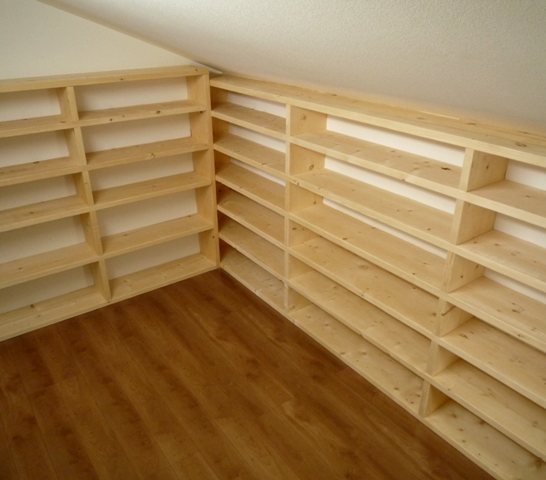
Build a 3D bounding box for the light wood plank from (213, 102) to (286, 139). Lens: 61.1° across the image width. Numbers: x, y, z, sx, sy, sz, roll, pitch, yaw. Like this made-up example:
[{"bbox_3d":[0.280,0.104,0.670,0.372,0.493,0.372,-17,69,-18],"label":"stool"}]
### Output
[{"bbox_3d":[-0.128,-0.834,3.212,0.284,0.039,1.094,-18,31,-32],"label":"light wood plank"}]

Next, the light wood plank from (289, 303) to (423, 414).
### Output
[{"bbox_3d":[0.552,0.704,2.930,0.284,0.039,1.121,-18,31,-32],"label":"light wood plank"}]

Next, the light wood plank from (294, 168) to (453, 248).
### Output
[{"bbox_3d":[0.548,-0.208,2.481,0.284,0.039,1.121,-18,31,-32],"label":"light wood plank"}]

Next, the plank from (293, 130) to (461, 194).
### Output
[{"bbox_3d":[0.547,-0.424,2.374,0.284,0.039,1.121,-18,31,-32],"label":"plank"}]

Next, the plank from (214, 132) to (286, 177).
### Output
[{"bbox_3d":[-0.127,-0.618,3.318,0.284,0.039,1.094,-18,31,-32],"label":"plank"}]

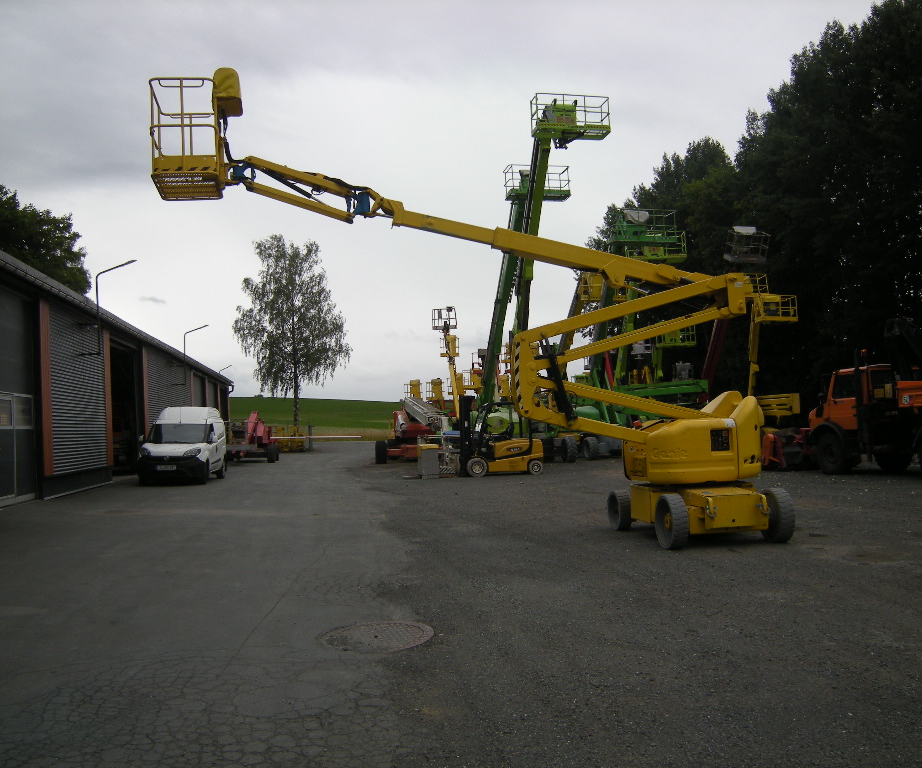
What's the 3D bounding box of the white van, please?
[{"bbox_3d":[-7.980,1.760,24.100,1.850,2.100,4.600,-1,-3,-9],"label":"white van"}]

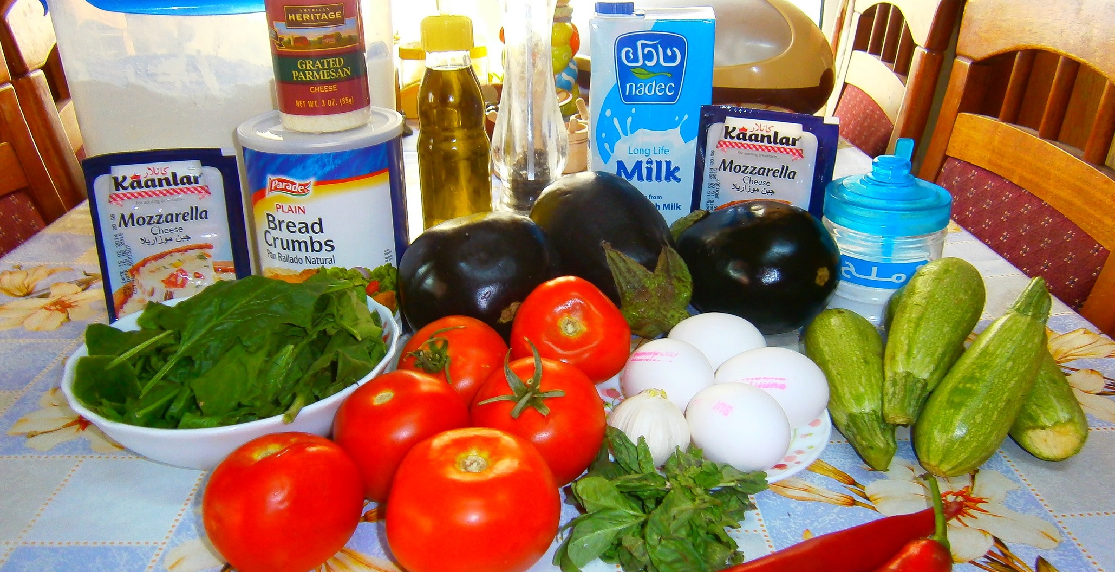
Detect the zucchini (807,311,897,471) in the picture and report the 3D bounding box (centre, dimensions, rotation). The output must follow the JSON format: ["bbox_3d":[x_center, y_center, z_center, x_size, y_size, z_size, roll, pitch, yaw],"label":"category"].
[{"bbox_3d":[0.170,0.056,0.477,0.042,0.042,0.128,2,30,6],"label":"zucchini"}]

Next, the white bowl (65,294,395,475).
[{"bbox_3d":[-0.177,0.055,0.479,0.174,0.058,0.174,-1,26,0],"label":"white bowl"}]

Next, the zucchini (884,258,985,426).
[{"bbox_3d":[0.215,0.029,0.483,0.047,0.047,0.123,14,43,29],"label":"zucchini"}]

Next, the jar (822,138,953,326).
[{"bbox_3d":[0.220,-0.044,0.569,0.087,0.125,0.087,9,27,20],"label":"jar"}]

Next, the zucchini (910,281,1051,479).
[{"bbox_3d":[0.243,0.043,0.462,0.045,0.045,0.170,19,39,35],"label":"zucchini"}]

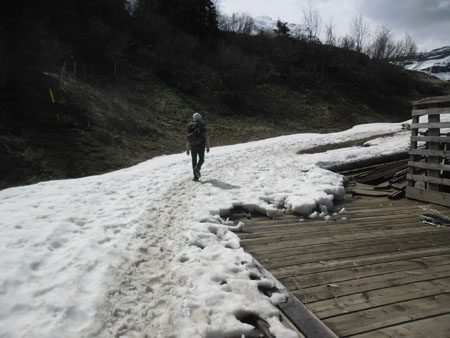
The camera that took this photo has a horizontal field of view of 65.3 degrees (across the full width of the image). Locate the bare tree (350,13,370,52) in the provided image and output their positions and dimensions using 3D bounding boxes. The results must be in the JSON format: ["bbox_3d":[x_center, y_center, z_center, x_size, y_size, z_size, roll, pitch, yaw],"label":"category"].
[{"bbox_3d":[18.502,-18.465,48.000,2.306,4.638,2.306,3,7,21],"label":"bare tree"}]

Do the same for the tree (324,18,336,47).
[{"bbox_3d":[14.413,-18.632,48.000,1.421,3.482,1.421,2,7,17],"label":"tree"}]

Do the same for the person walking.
[{"bbox_3d":[-0.680,-0.559,9.057,0.566,1.750,0.550,1,7,8],"label":"person walking"}]

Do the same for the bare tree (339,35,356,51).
[{"bbox_3d":[16.732,-17.271,48.000,2.227,1.809,2.227,3,7,19],"label":"bare tree"}]

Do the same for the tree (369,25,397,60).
[{"bbox_3d":[21.493,-17.220,48.000,3.230,4.258,3.230,3,7,24],"label":"tree"}]

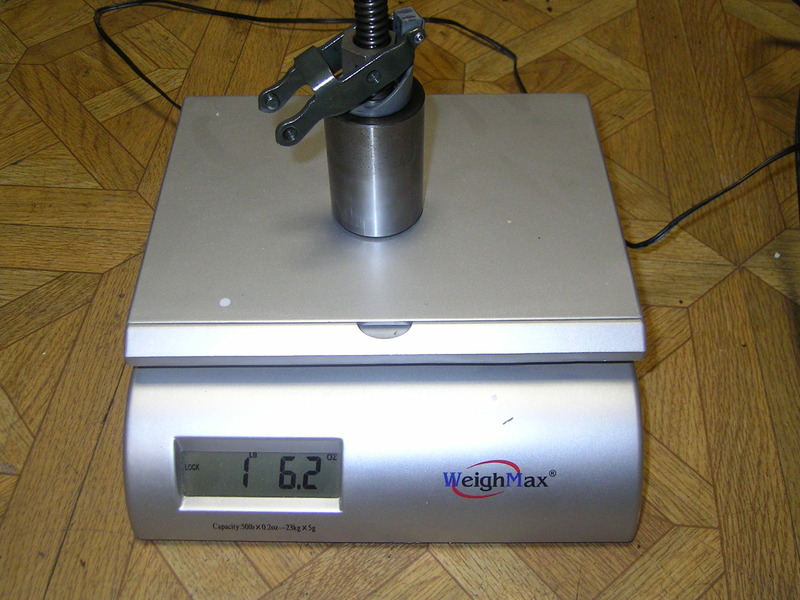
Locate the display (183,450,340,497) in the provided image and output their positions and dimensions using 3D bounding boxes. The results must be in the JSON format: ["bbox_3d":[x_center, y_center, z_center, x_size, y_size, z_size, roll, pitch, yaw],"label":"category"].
[{"bbox_3d":[-0.060,0.075,0.359,0.070,0.021,0.005,0,13,0],"label":"display"}]

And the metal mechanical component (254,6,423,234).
[{"bbox_3d":[-0.022,-0.080,0.350,0.071,0.120,0.045,-19,53,-14],"label":"metal mechanical component"}]

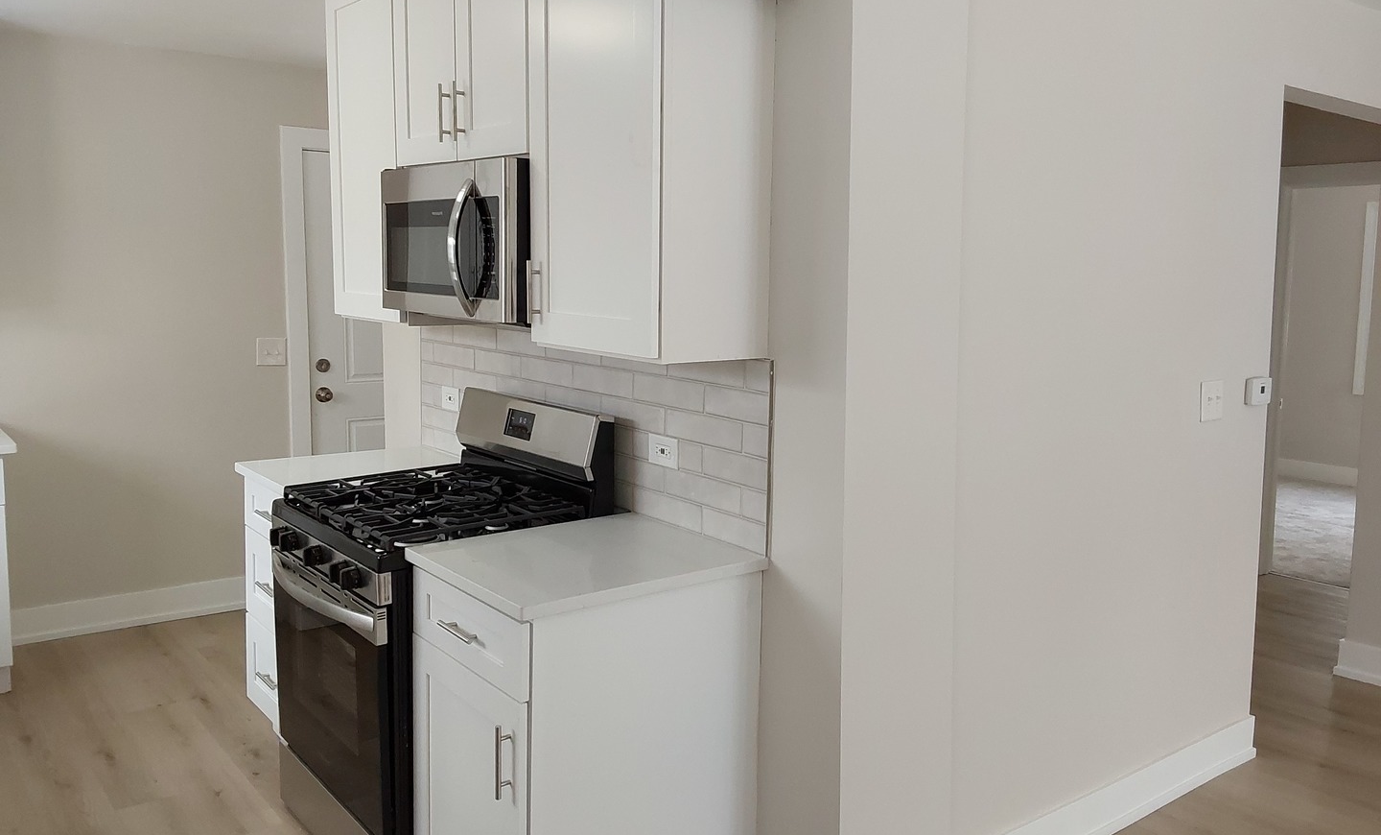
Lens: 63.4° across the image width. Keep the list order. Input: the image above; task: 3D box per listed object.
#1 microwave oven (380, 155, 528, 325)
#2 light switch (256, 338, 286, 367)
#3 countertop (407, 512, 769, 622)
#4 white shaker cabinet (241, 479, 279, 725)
[{"bbox_3d":[-0.540,-0.476,3.106,0.415,0.418,0.758,-5,10,-38],"label":"microwave oven"},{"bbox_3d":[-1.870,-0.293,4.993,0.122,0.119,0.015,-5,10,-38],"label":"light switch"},{"bbox_3d":[-0.242,0.332,2.623,0.658,0.029,0.543,-5,10,-38],"label":"countertop"},{"bbox_3d":[-1.060,0.625,3.695,0.655,0.882,0.524,-5,10,-38],"label":"white shaker cabinet"}]

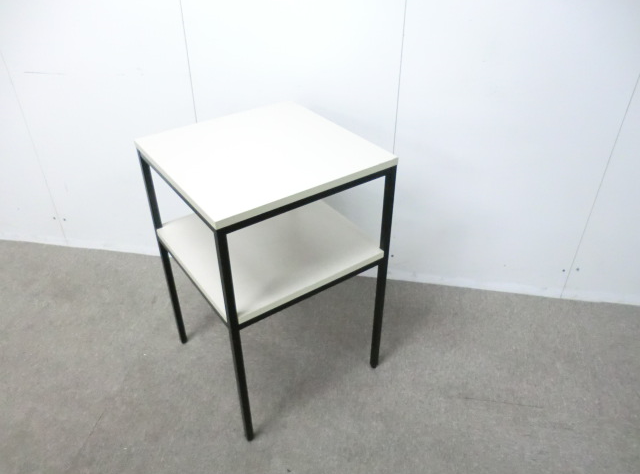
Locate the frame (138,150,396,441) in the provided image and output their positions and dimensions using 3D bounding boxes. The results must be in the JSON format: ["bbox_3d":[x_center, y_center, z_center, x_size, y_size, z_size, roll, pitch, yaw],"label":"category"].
[{"bbox_3d":[-0.132,0.085,1.338,0.435,0.655,0.426,-22,40,-28],"label":"frame"}]

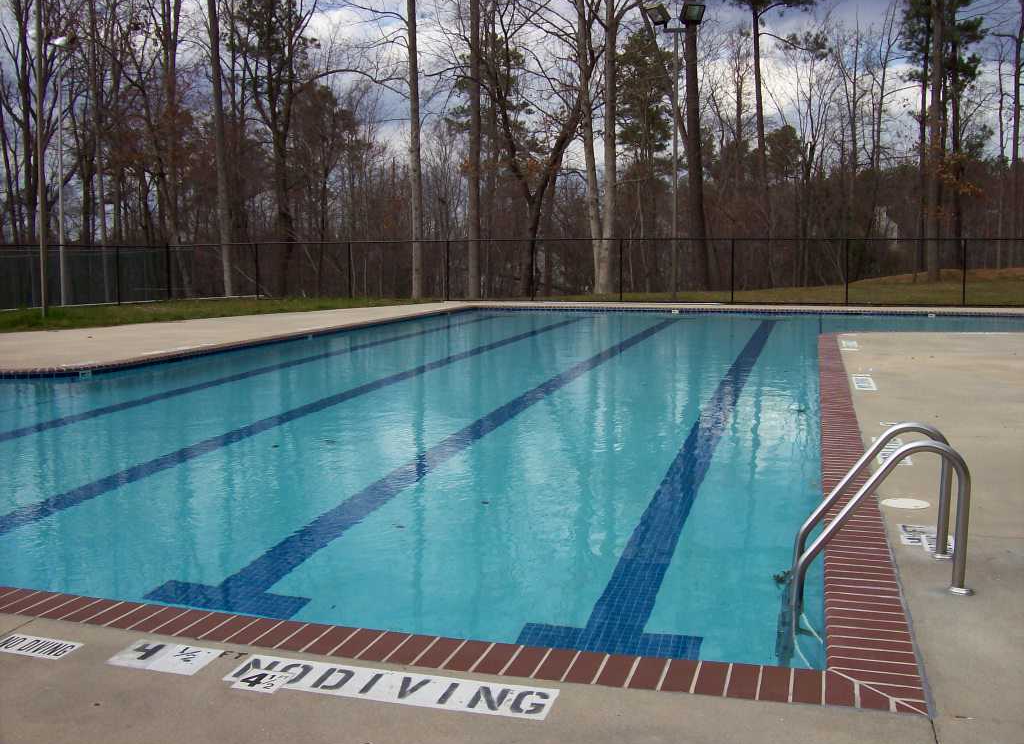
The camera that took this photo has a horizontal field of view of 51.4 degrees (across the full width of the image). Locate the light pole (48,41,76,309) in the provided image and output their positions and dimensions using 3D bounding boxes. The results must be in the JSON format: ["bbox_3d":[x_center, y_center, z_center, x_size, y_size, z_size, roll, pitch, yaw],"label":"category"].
[{"bbox_3d":[-13.155,-5.820,31.165,0.600,7.801,0.450,2,7,16],"label":"light pole"}]

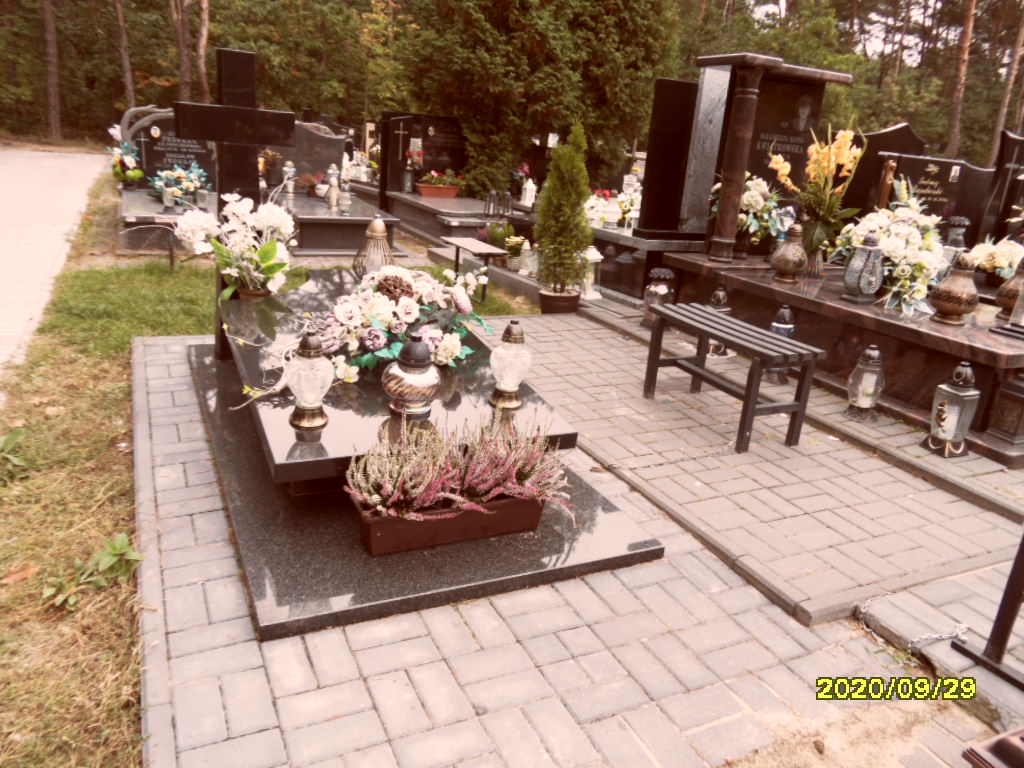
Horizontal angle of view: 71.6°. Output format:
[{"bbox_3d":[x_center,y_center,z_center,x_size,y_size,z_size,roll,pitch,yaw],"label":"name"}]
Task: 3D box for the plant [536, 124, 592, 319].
[{"bbox_3d":[0.431,-1.322,5.655,0.410,1.480,0.410,4,18,-1],"label":"plant"}]

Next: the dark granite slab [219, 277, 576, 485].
[{"bbox_3d":[-0.687,-0.185,3.249,1.121,0.065,2.012,-3,27,-27],"label":"dark granite slab"}]

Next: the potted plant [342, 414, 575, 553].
[{"bbox_3d":[-0.177,0.315,2.270,0.660,0.300,0.270,-4,19,-27],"label":"potted plant"}]

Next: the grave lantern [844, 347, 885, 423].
[{"bbox_3d":[1.778,-0.003,3.570,0.185,0.360,0.185,-4,19,-27],"label":"grave lantern"}]

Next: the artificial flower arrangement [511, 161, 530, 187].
[{"bbox_3d":[0.110,-2.705,9.210,0.270,0.380,0.240,-3,21,-27],"label":"artificial flower arrangement"}]

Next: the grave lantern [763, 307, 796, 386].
[{"bbox_3d":[1.531,-0.222,4.052,0.170,0.410,0.170,-4,20,-25],"label":"grave lantern"}]

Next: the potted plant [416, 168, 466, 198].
[{"bbox_3d":[-0.888,-2.483,8.814,0.620,0.370,0.280,-3,21,-27],"label":"potted plant"}]

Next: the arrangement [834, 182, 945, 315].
[{"bbox_3d":[2.332,-0.858,4.397,0.540,0.670,0.500,-3,21,-27],"label":"arrangement"}]

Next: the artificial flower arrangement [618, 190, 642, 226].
[{"bbox_3d":[1.083,-1.619,6.518,0.270,0.350,0.250,-4,20,-25],"label":"artificial flower arrangement"}]

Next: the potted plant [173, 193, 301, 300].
[{"bbox_3d":[-1.276,-0.636,3.332,0.550,0.510,0.450,-4,20,-25],"label":"potted plant"}]

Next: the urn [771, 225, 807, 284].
[{"bbox_3d":[1.681,-0.784,4.300,0.225,0.335,0.225,-4,19,-27],"label":"urn"}]

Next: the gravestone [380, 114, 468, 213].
[{"bbox_3d":[-1.348,-3.516,11.273,1.430,1.380,0.280,-4,20,-25],"label":"gravestone"}]

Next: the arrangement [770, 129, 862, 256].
[{"bbox_3d":[2.137,-1.349,4.950,0.550,0.850,0.470,-4,19,-27],"label":"arrangement"}]

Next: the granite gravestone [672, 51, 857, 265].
[{"bbox_3d":[1.768,-1.549,5.067,0.970,1.315,0.420,-4,20,-25],"label":"granite gravestone"}]

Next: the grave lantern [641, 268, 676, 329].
[{"bbox_3d":[1.091,-0.642,5.270,0.215,0.440,0.215,-3,21,-27],"label":"grave lantern"}]

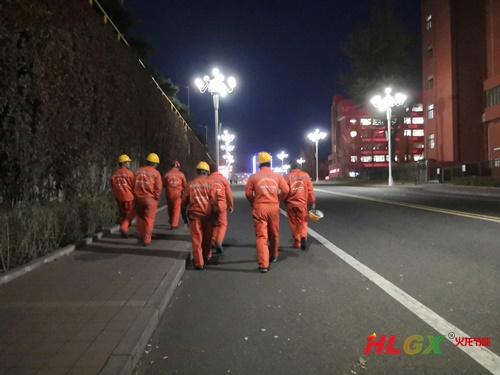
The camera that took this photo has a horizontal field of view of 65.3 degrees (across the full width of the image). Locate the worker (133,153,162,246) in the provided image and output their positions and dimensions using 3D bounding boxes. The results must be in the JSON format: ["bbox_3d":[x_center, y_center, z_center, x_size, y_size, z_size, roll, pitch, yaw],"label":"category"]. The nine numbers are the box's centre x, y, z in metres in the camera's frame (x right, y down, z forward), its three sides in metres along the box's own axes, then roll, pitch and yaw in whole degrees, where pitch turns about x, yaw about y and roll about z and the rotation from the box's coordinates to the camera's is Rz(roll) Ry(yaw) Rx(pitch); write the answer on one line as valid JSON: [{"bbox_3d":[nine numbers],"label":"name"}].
[{"bbox_3d":[-1.935,0.223,7.420,0.560,1.760,0.540,-2,2,-2],"label":"worker"}]

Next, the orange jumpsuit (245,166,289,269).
[{"bbox_3d":[0.267,0.345,6.120,0.660,1.790,0.560,-2,2,-2],"label":"orange jumpsuit"}]

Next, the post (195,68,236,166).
[{"bbox_3d":[-2.583,-4.412,31.000,3.200,10.000,3.200,-2,1,-2],"label":"post"}]

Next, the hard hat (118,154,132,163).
[{"bbox_3d":[-2.654,-0.611,8.300,0.280,0.160,0.220,-2,2,-30],"label":"hard hat"}]

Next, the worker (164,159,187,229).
[{"bbox_3d":[-1.853,0.195,9.700,0.550,1.720,0.500,-2,2,-2],"label":"worker"}]

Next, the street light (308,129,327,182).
[{"bbox_3d":[11.648,-5.404,67.000,3.000,9.300,3.000,-2,2,-2],"label":"street light"}]

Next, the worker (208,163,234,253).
[{"bbox_3d":[-0.602,0.372,7.450,0.600,1.700,0.550,-2,2,-2],"label":"worker"}]

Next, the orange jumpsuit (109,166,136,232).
[{"bbox_3d":[-2.692,0.255,8.300,0.540,1.410,0.420,-2,1,3],"label":"orange jumpsuit"}]

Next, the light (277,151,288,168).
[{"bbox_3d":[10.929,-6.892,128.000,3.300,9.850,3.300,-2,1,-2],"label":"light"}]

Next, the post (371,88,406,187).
[{"bbox_3d":[14.308,-5.128,40.000,3.300,9.950,3.300,-2,1,-2],"label":"post"}]

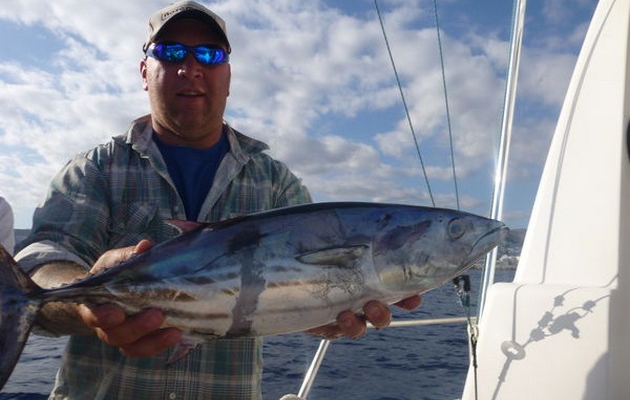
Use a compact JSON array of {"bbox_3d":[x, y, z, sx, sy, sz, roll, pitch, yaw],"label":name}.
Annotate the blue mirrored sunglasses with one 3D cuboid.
[{"bbox_3d":[-0.248,-0.274,1.007,0.150,0.048,0.148,0,3,-17],"label":"blue mirrored sunglasses"}]

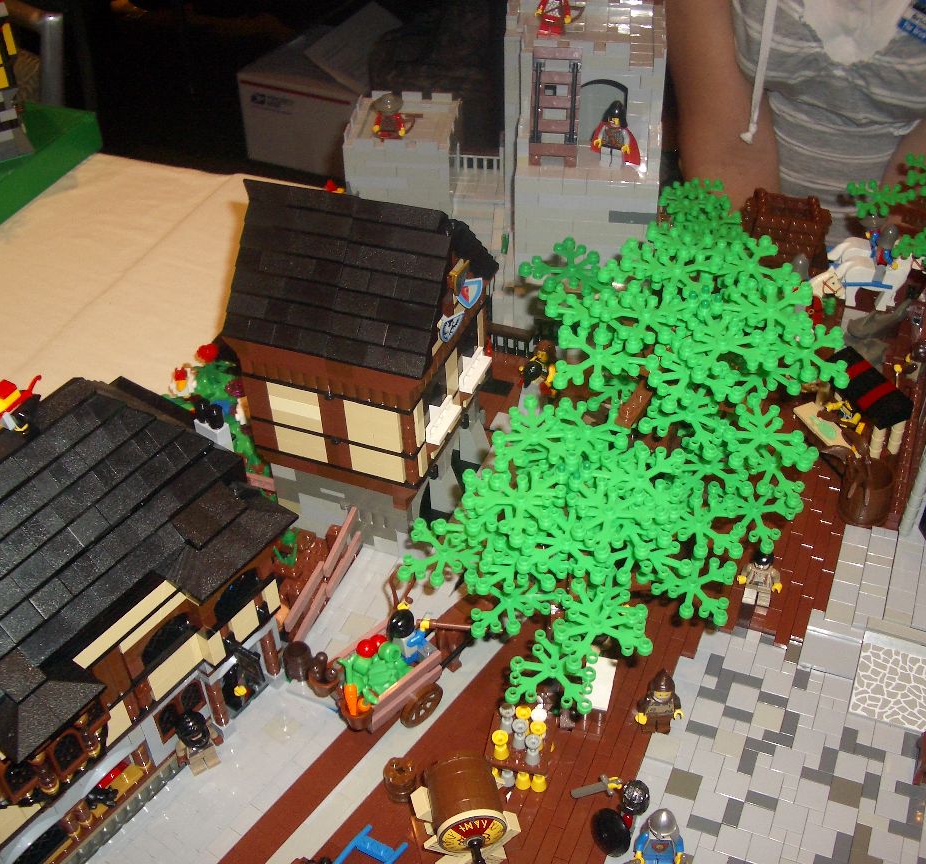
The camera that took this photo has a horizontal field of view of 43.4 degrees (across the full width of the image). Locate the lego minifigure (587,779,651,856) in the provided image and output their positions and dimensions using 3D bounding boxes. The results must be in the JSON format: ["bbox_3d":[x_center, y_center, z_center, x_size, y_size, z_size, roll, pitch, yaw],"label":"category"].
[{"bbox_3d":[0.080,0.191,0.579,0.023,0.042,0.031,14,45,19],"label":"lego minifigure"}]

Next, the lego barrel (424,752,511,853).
[{"bbox_3d":[0.002,0.189,0.592,0.040,0.041,0.037,-10,42,-5],"label":"lego barrel"}]

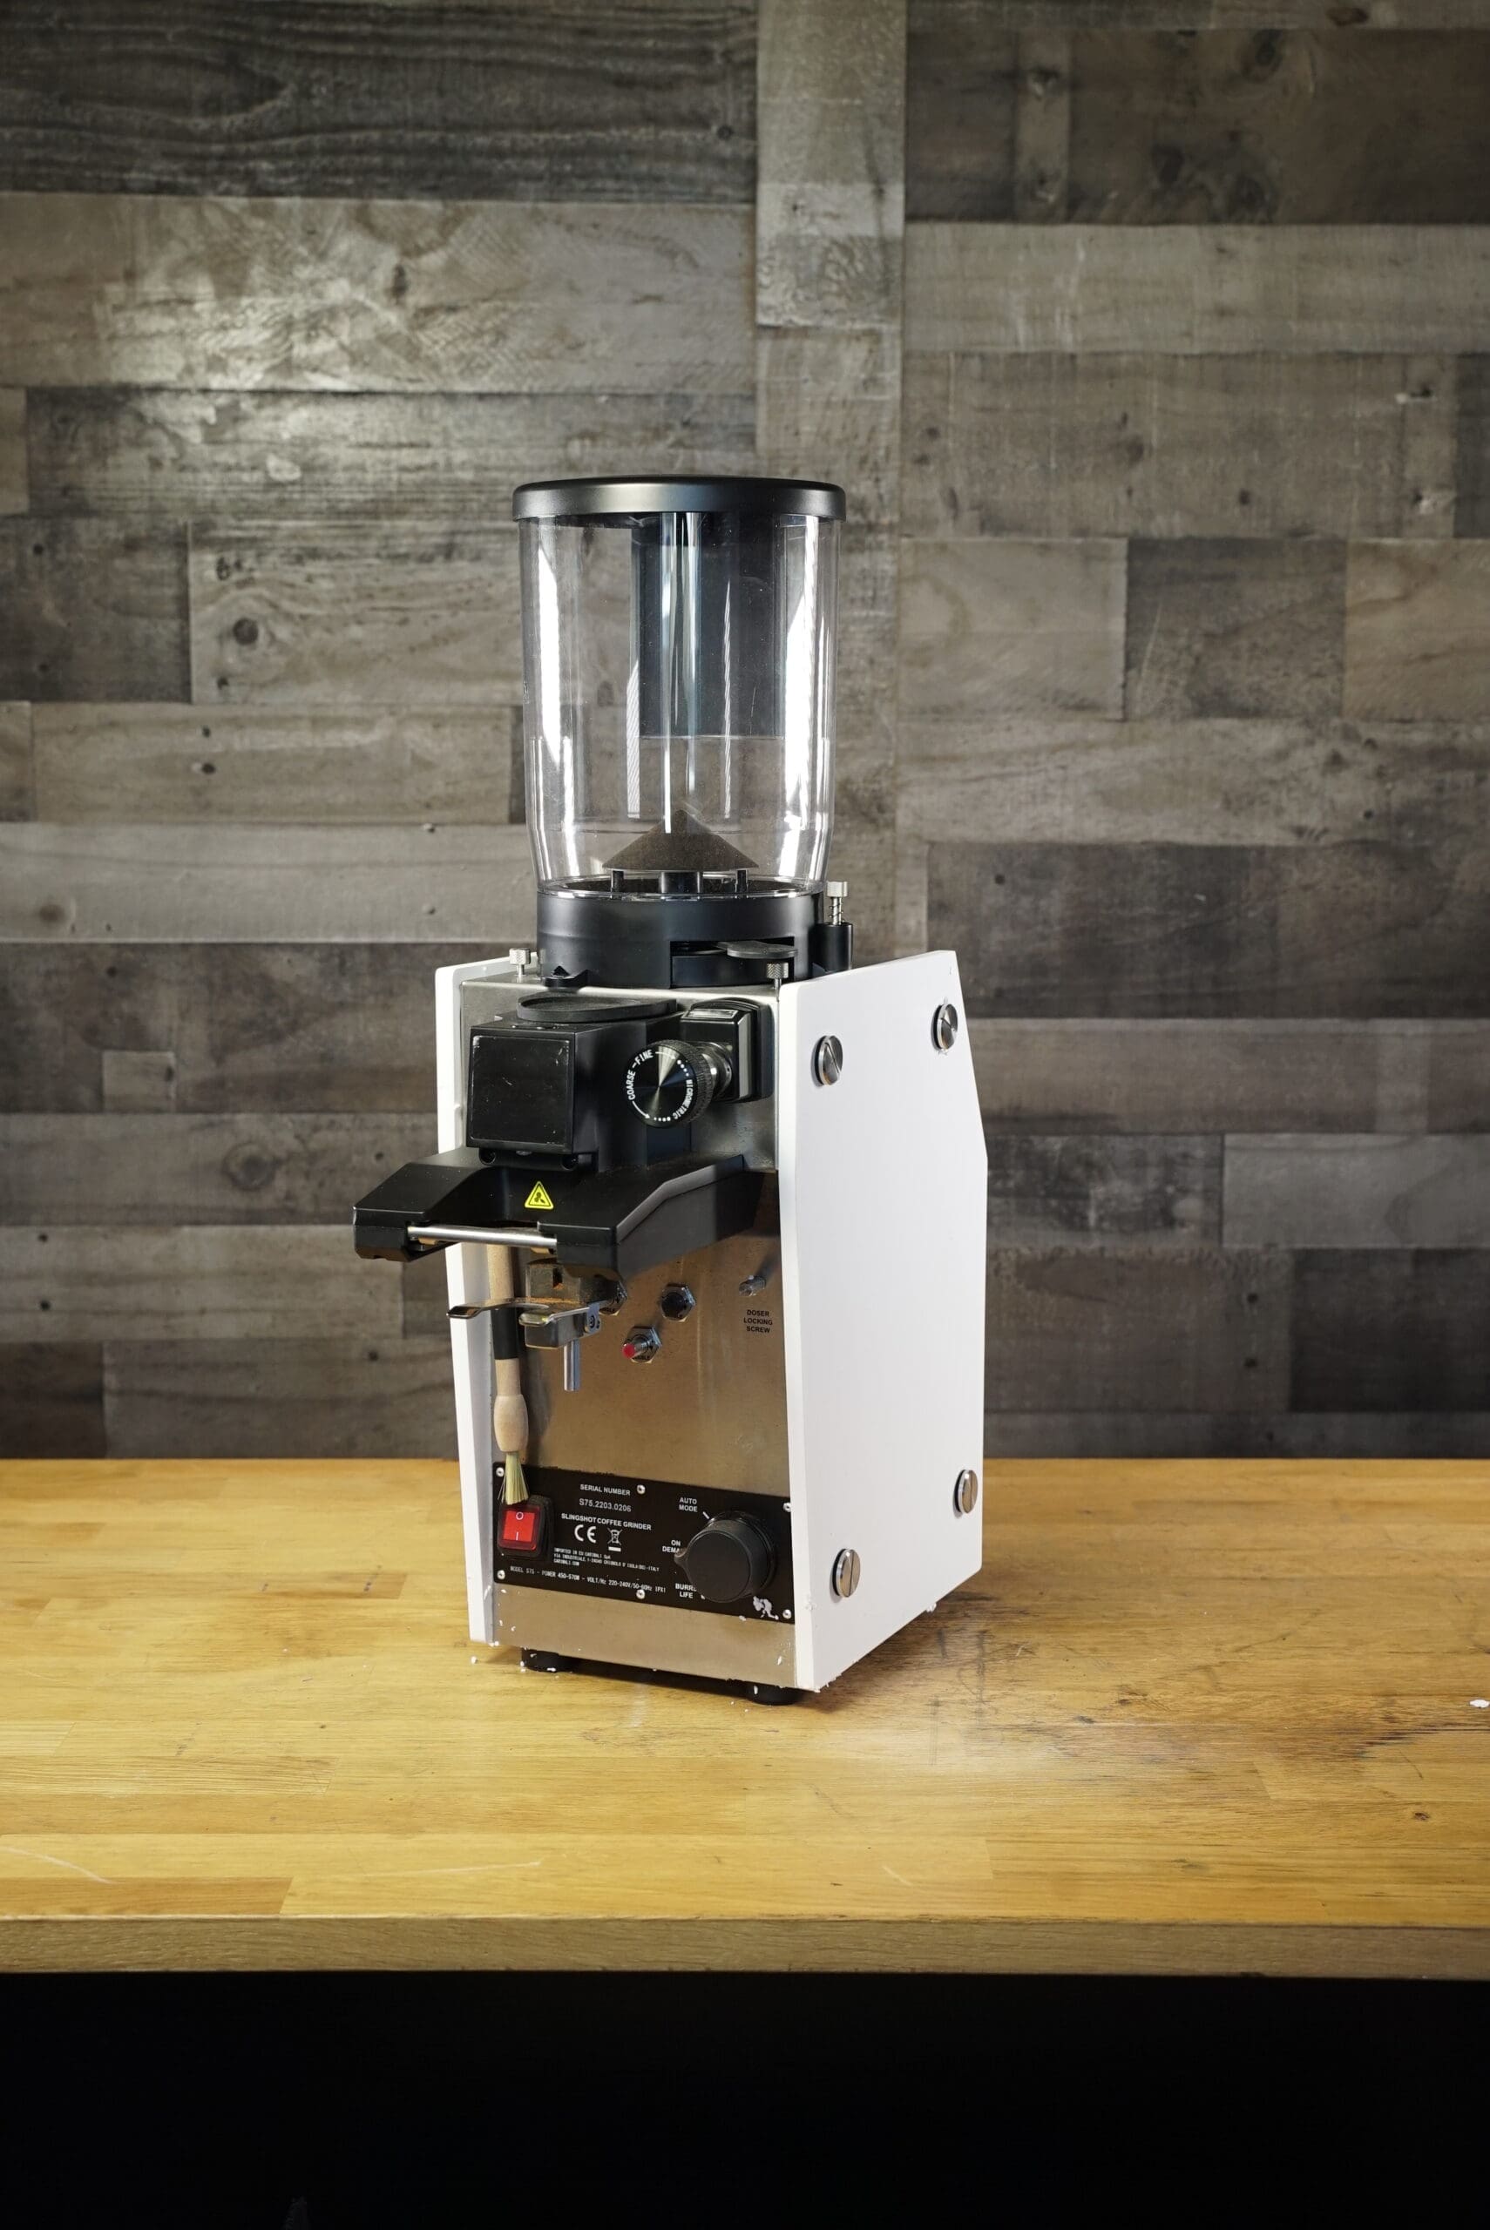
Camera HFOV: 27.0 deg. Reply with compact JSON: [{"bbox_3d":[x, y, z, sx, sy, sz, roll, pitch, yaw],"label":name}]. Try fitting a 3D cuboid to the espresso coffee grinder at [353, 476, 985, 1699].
[{"bbox_3d":[-0.040,-0.011,1.678,0.215,0.651,0.416,4,9,25],"label":"espresso coffee grinder"}]

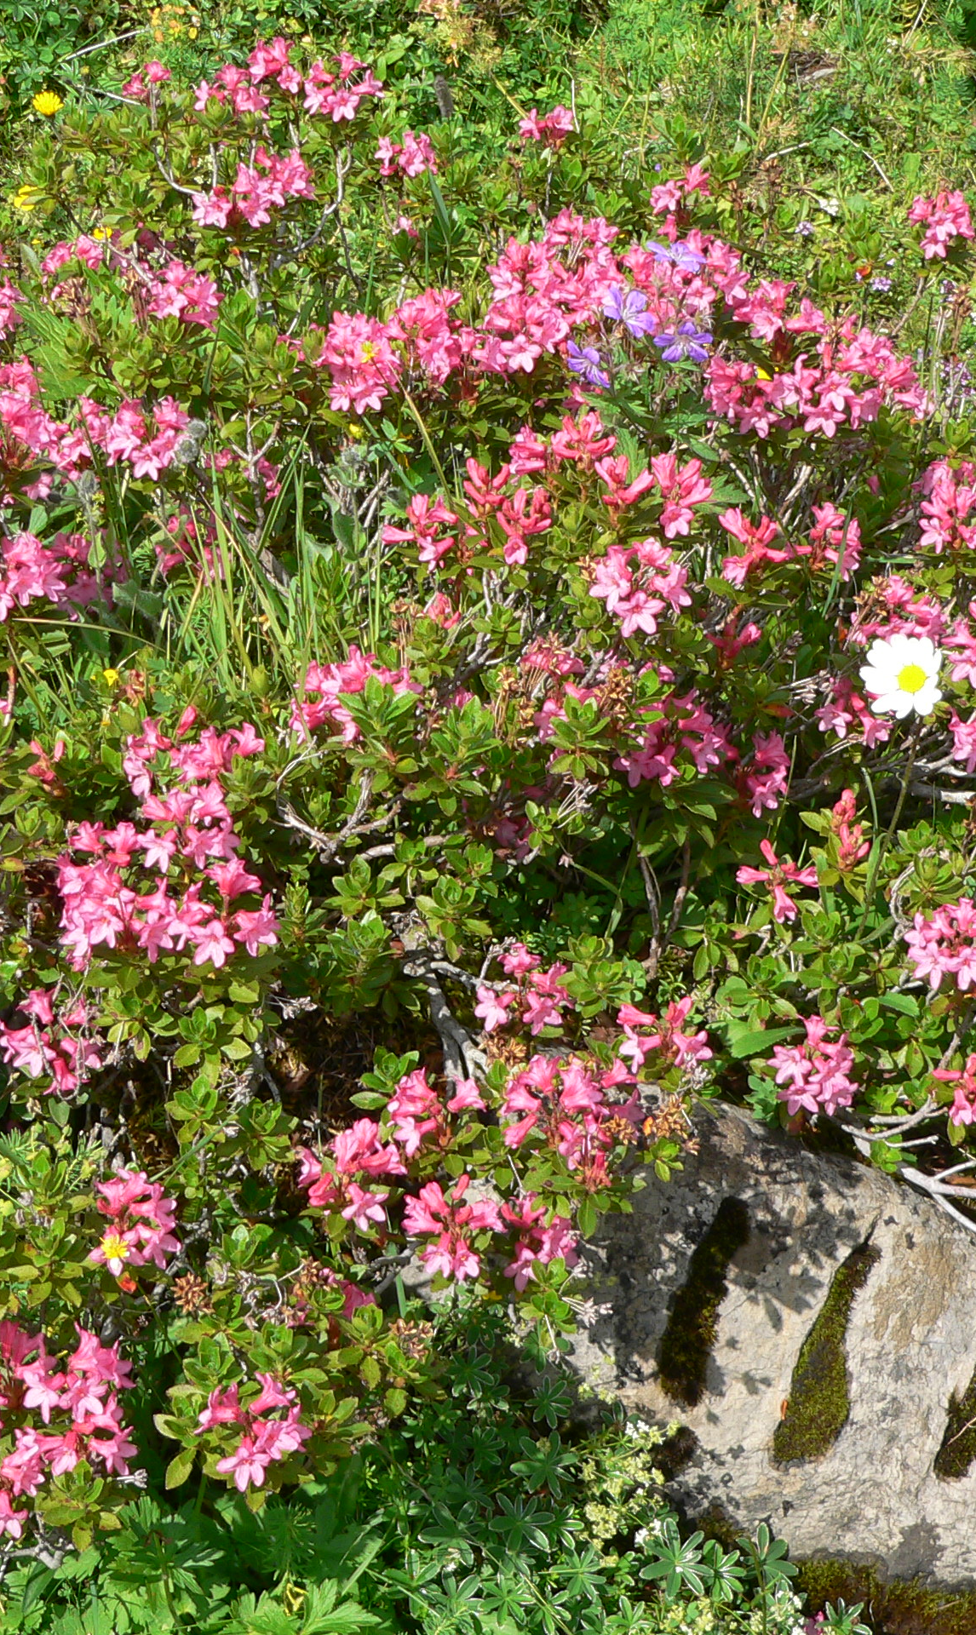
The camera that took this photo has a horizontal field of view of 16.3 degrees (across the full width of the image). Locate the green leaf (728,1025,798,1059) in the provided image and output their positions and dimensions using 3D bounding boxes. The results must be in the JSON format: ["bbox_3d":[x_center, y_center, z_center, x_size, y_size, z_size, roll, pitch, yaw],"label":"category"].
[{"bbox_3d":[0.138,0.113,1.710,0.039,0.007,0.013,-18,40,-12],"label":"green leaf"}]

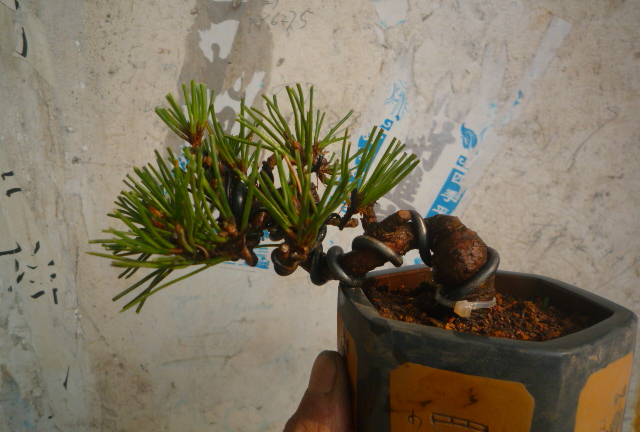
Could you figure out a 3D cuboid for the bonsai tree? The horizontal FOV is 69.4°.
[{"bbox_3d":[-0.011,-0.007,0.202,0.172,0.100,0.092,1,7,0],"label":"bonsai tree"}]

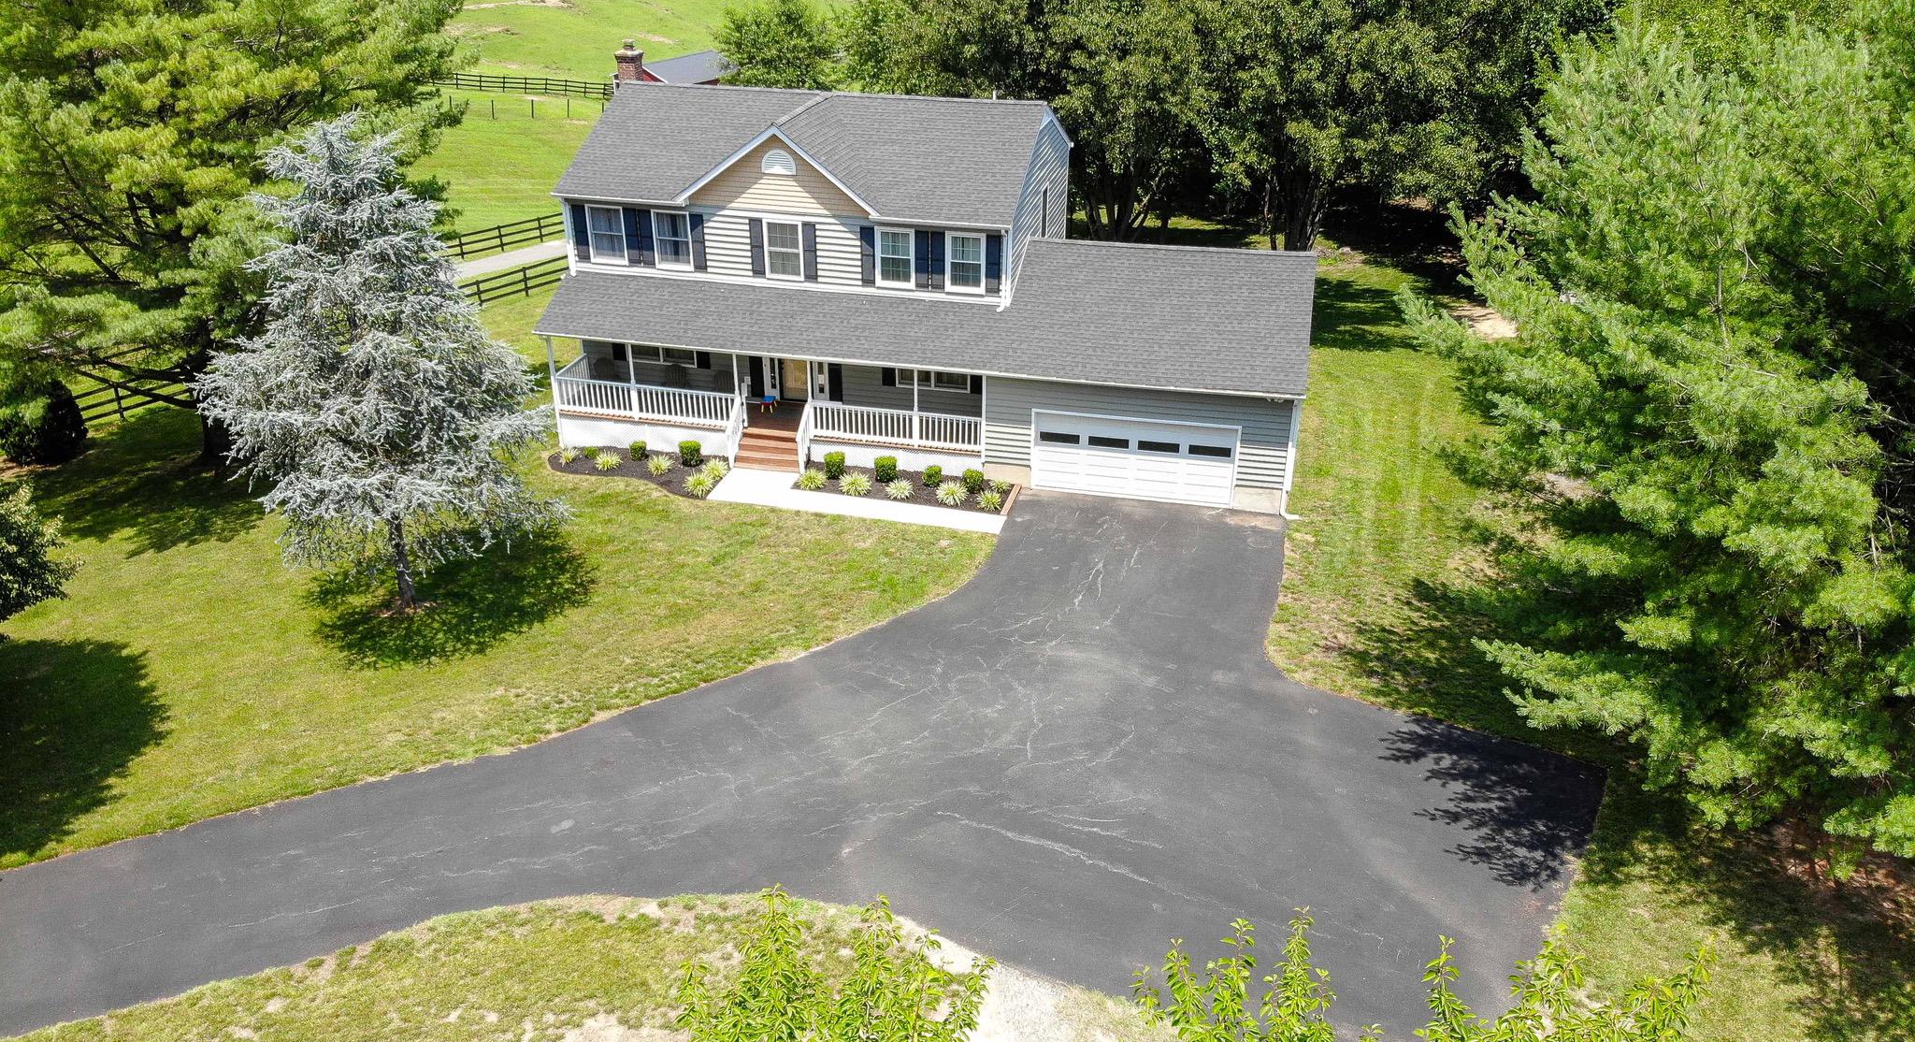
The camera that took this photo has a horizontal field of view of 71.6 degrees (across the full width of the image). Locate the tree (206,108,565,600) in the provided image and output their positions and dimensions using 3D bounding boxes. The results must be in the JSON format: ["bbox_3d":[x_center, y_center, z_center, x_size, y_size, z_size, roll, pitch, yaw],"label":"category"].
[{"bbox_3d":[-11.360,-2.878,26.630,6.912,10.309,6.566,-12,30,-23],"label":"tree"}]

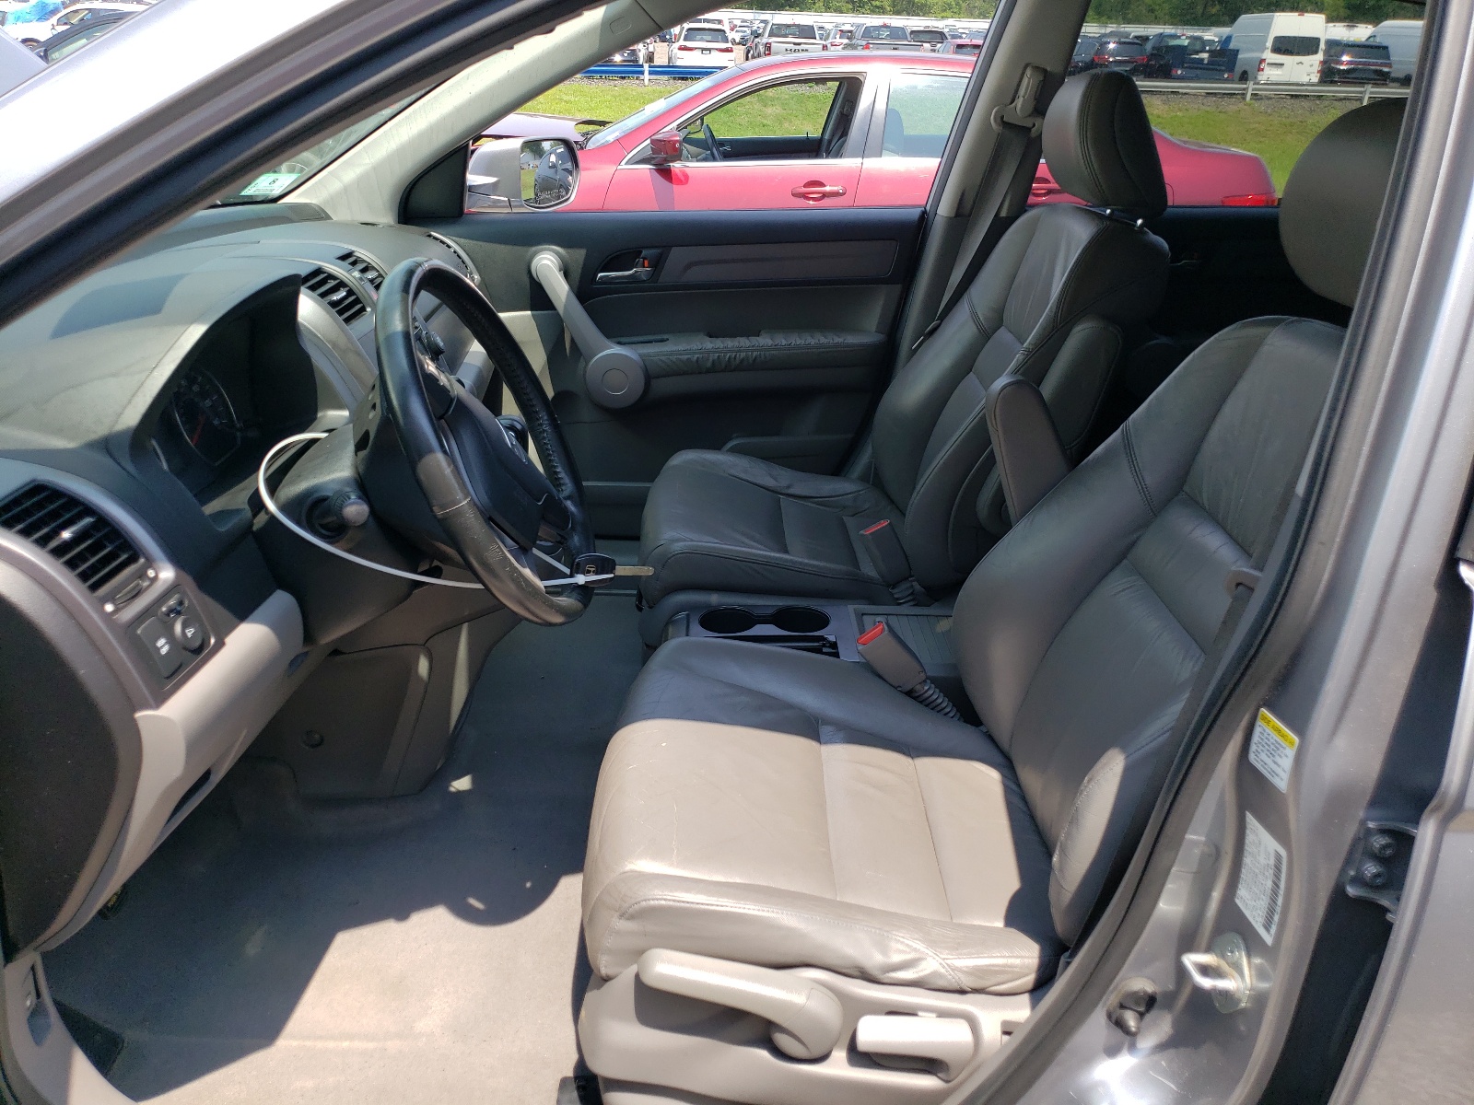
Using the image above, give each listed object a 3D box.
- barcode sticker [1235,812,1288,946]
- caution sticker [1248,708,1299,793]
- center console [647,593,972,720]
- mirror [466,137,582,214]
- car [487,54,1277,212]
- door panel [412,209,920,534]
[{"bbox_3d":[0.352,0.220,0.746,0.003,0.072,0.039,-6,25,-14],"label":"barcode sticker"},{"bbox_3d":[0.344,0.126,0.710,0.003,0.041,0.035,-6,25,-14],"label":"caution sticker"},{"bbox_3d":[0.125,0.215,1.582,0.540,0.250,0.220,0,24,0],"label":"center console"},{"bbox_3d":[-0.435,-0.765,2.249,0.150,0.165,0.230,8,26,18],"label":"mirror"},{"bbox_3d":[0.290,-1.828,5.811,4.800,1.460,1.820,0,24,0],"label":"car"},{"bbox_3d":[-0.130,-0.320,2.126,0.960,0.650,0.140,0,24,0],"label":"door panel"}]

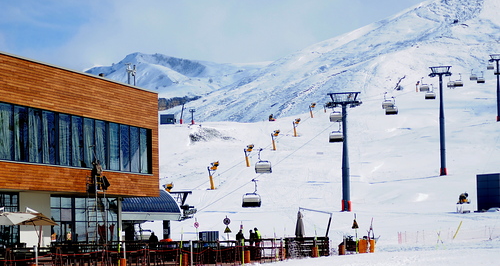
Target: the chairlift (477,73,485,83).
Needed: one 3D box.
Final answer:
[{"bbox_3d":[68.579,-16.314,432.000,2.300,3.400,1.150,-2,-4,15],"label":"chairlift"}]

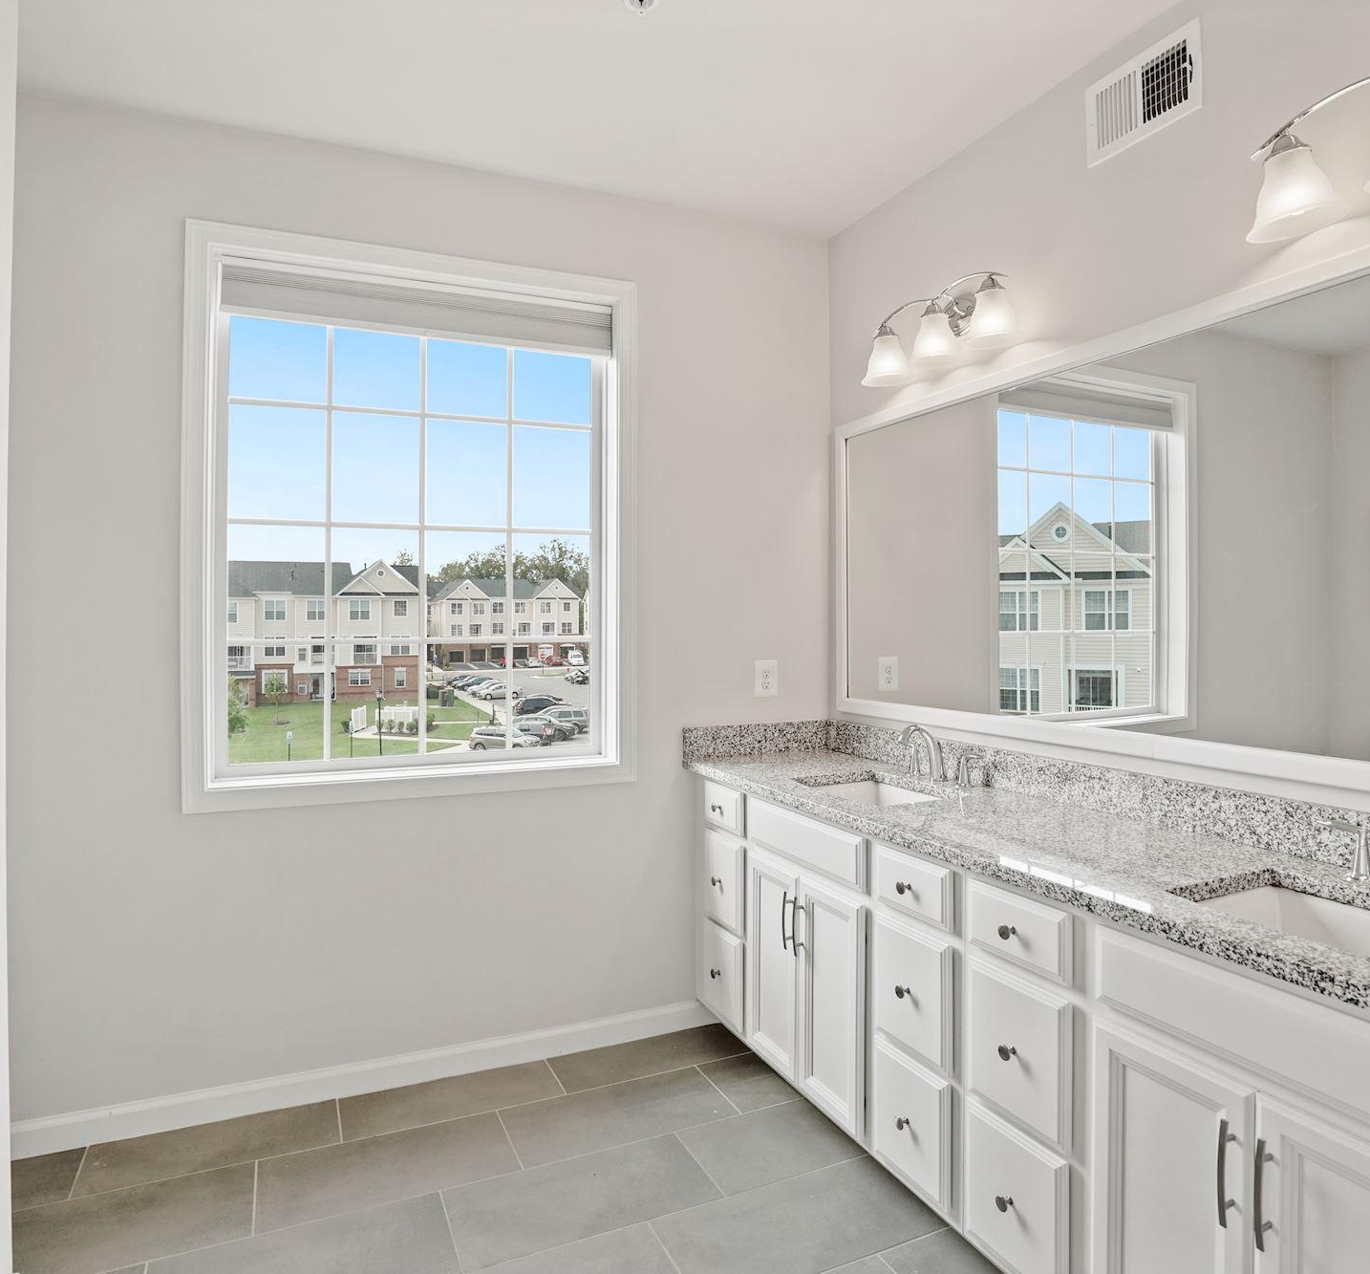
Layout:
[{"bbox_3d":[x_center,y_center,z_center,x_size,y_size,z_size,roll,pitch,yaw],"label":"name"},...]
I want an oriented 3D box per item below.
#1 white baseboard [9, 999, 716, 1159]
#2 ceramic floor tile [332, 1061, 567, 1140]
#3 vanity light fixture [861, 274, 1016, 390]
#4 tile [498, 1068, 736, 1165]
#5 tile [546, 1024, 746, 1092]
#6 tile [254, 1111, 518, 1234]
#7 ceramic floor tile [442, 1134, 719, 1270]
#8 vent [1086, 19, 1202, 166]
[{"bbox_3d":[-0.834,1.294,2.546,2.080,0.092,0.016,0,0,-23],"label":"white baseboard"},{"bbox_3d":[-0.676,1.345,2.483,0.607,0.010,0.244,0,0,-23],"label":"ceramic floor tile"},{"bbox_3d":[0.740,-0.880,2.415,0.200,0.205,0.570,0,0,-23],"label":"vanity light fixture"},{"bbox_3d":[-0.188,1.345,2.396,0.607,0.010,0.302,0,0,-23],"label":"tile"},{"bbox_3d":[-0.117,1.345,2.726,0.607,0.010,0.244,0,0,-23],"label":"tile"},{"bbox_3d":[-0.747,1.344,2.153,0.607,0.010,0.302,0,0,-23],"label":"tile"},{"bbox_3d":[-0.248,1.344,2.037,0.607,0.010,0.302,0,0,-23],"label":"ceramic floor tile"},{"bbox_3d":[1.045,-1.232,1.946,0.014,0.195,0.295,0,0,-23],"label":"vent"}]

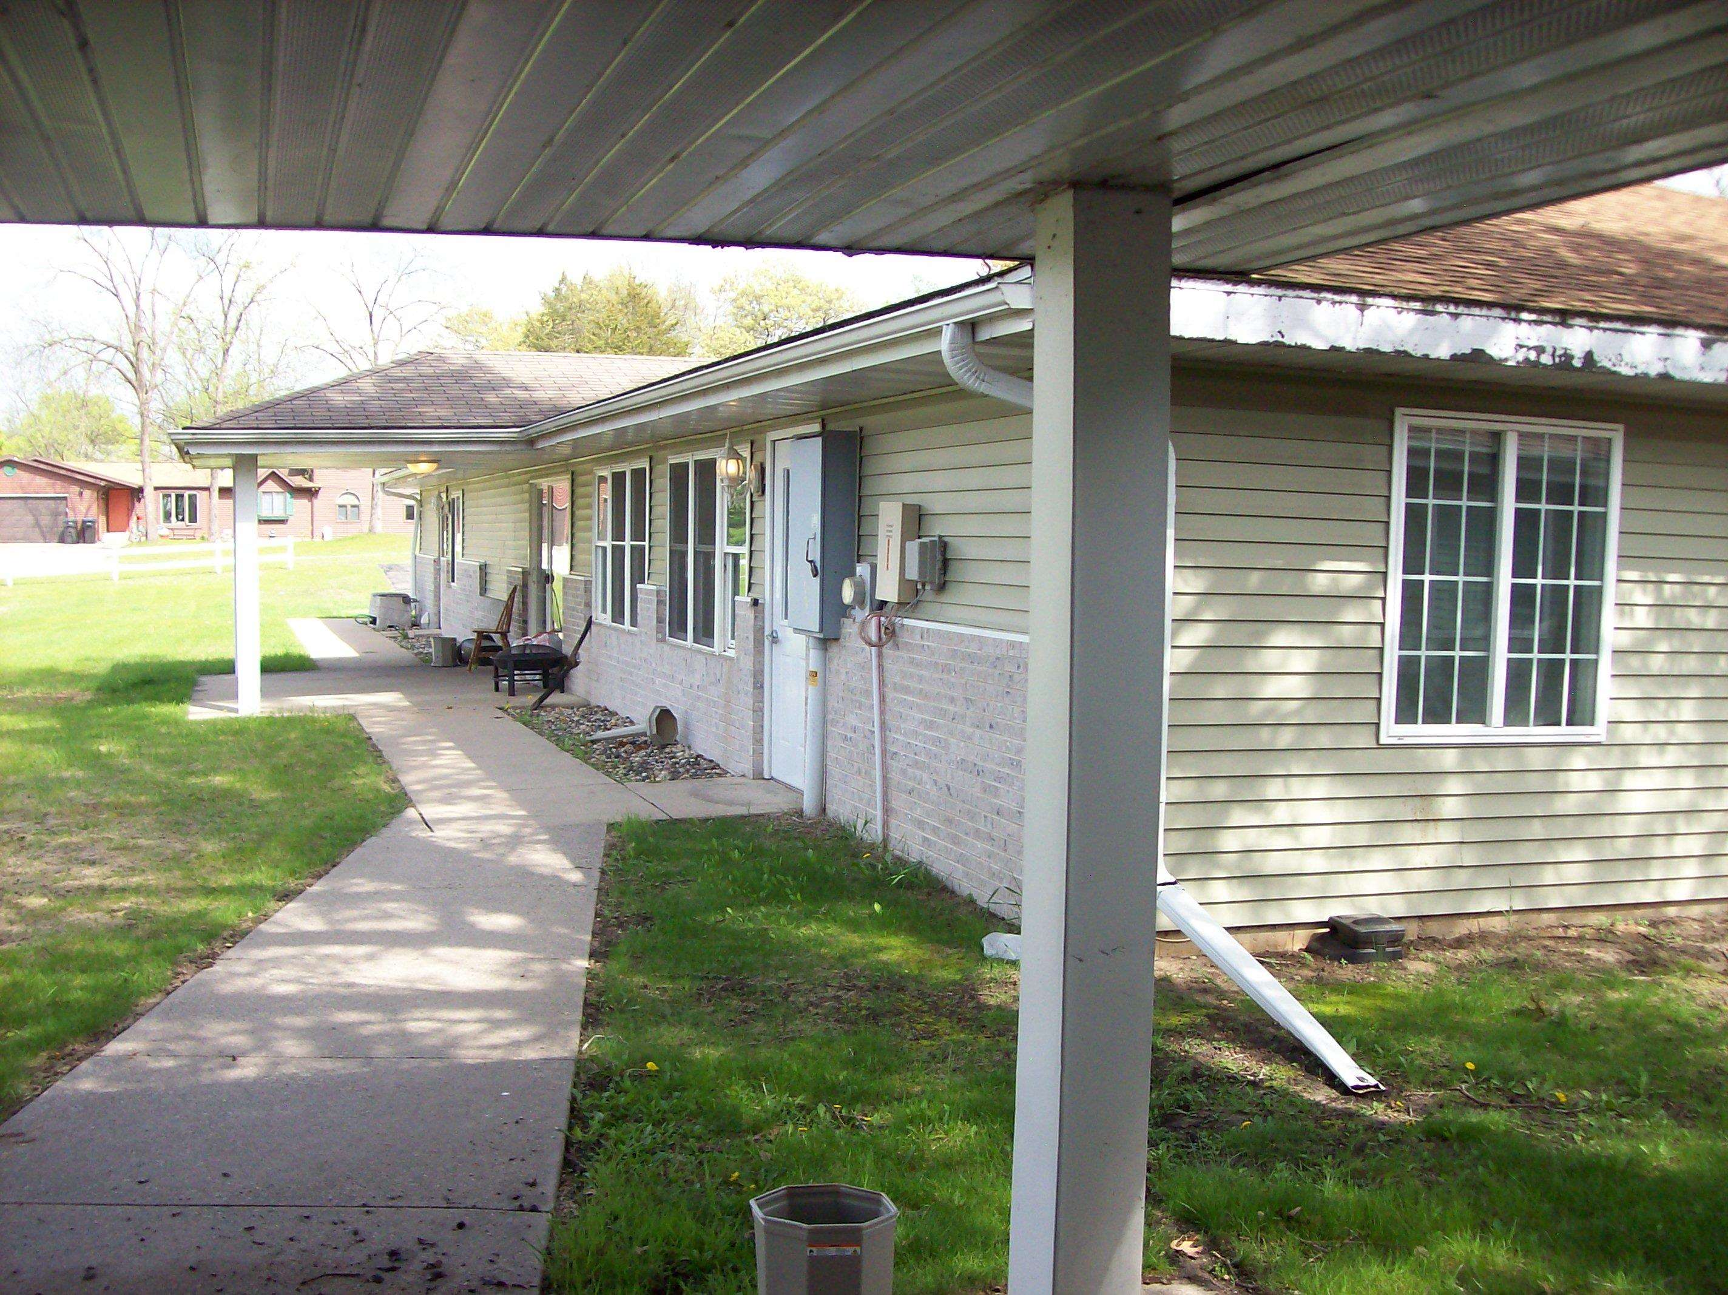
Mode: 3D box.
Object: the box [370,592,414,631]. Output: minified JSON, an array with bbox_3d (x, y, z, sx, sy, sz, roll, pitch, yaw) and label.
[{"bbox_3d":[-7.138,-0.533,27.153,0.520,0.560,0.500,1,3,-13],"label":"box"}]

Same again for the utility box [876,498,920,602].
[{"bbox_3d":[0.169,-0.462,8.700,0.096,0.476,0.325,0,4,-19],"label":"utility box"}]

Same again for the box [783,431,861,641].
[{"bbox_3d":[-0.223,-0.600,9.636,0.200,1.070,0.600,0,4,-20],"label":"box"}]

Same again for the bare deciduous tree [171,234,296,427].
[{"bbox_3d":[-27.811,-11.638,79.000,5.800,14.100,5.600,0,4,-20],"label":"bare deciduous tree"}]

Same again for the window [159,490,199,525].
[{"bbox_3d":[-31.590,-6.425,83.000,1.750,1.580,0.120,1,3,-2],"label":"window"}]

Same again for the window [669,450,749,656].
[{"bbox_3d":[-1.120,-0.685,12.541,0.100,1.365,2.260,0,4,-19],"label":"window"}]

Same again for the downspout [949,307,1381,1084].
[{"bbox_3d":[0.851,0.105,5.876,1.180,2.370,1.660,0,4,-19],"label":"downspout"}]

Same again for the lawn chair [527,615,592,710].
[{"bbox_3d":[-2.638,0.131,15.673,0.590,0.810,0.550,0,4,-19],"label":"lawn chair"}]

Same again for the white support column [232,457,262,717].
[{"bbox_3d":[-4.949,-0.507,14.424,0.190,2.120,0.190,0,4,-20],"label":"white support column"}]

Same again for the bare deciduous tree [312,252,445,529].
[{"bbox_3d":[-20.830,-10.996,77.000,6.191,12.269,6.200,1,4,-15],"label":"bare deciduous tree"}]

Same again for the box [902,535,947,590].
[{"bbox_3d":[0.276,-0.393,8.328,0.125,0.240,0.200,0,4,-20],"label":"box"}]

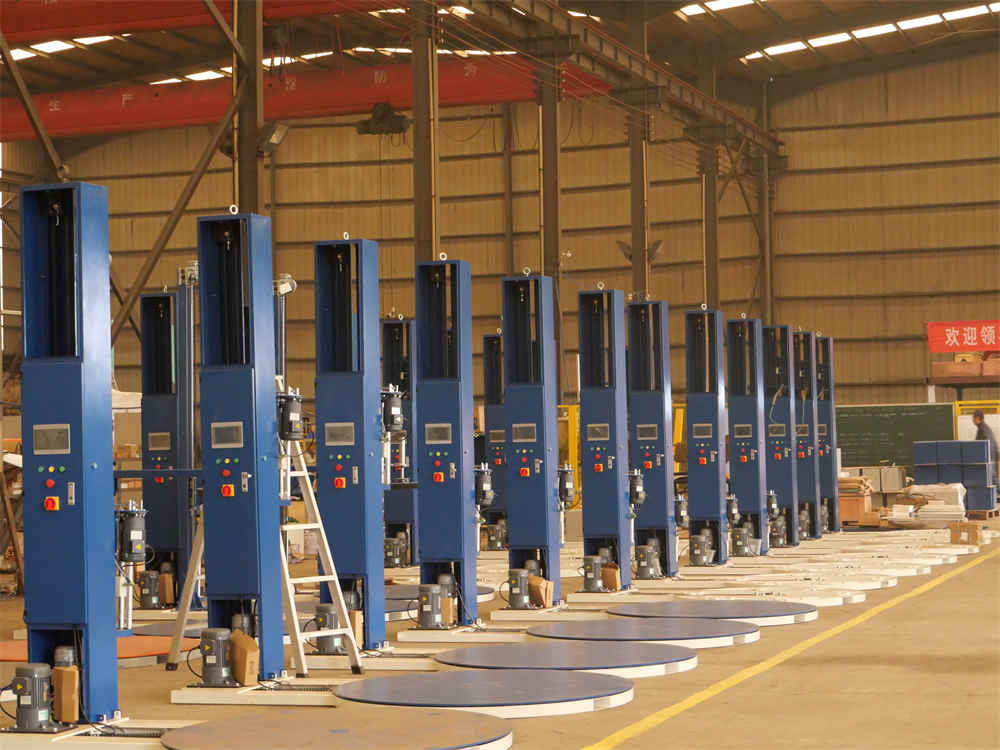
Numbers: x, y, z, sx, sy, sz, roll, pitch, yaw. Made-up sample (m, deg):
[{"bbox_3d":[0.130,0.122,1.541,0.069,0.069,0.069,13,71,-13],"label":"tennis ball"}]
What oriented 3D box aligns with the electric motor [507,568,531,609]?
[{"bbox_3d":[0.153,1.724,16.268,0.169,0.308,0.199,-2,-2,22],"label":"electric motor"}]

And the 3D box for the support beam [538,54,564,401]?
[{"bbox_3d":[1.067,-1.752,38.949,0.380,8.900,0.280,-2,-2,21],"label":"support beam"}]

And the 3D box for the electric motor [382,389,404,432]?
[{"bbox_3d":[-0.713,0.238,13.533,0.149,0.298,0.169,0,-2,-23],"label":"electric motor"}]

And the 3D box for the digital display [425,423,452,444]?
[{"bbox_3d":[-0.449,0.438,14.935,0.205,0.147,0.040,-2,-2,21],"label":"digital display"}]

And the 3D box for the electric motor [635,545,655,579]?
[{"bbox_3d":[1.394,1.808,19.574,0.169,0.308,0.199,-2,-2,22],"label":"electric motor"}]

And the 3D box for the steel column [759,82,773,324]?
[{"bbox_3d":[7.696,-2.561,57.946,0.380,11.530,0.280,-2,-2,21],"label":"steel column"}]

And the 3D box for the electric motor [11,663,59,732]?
[{"bbox_3d":[-2.278,1.562,9.851,0.165,0.315,0.185,-2,-2,22],"label":"electric motor"}]

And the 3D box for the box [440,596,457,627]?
[{"bbox_3d":[-0.374,1.726,14.758,0.095,0.214,0.095,-2,-2,30],"label":"box"}]

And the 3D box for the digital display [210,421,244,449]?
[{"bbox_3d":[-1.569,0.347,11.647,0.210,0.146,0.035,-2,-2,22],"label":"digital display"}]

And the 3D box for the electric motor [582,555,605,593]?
[{"bbox_3d":[0.824,1.767,17.991,0.165,0.315,0.185,-2,-2,22],"label":"electric motor"}]

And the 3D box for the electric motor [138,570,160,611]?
[{"bbox_3d":[-2.998,1.835,17.291,0.165,0.315,0.185,-2,-2,22],"label":"electric motor"}]

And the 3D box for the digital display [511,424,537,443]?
[{"bbox_3d":[0.206,0.475,16.466,0.205,0.147,0.040,-2,-2,21],"label":"digital display"}]

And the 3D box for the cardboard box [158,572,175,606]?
[{"bbox_3d":[-2.787,1.790,16.896,0.100,0.269,0.100,-3,-3,40],"label":"cardboard box"}]

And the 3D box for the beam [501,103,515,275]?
[{"bbox_3d":[0.331,-2.769,60.605,0.220,12.480,0.280,-2,-2,21],"label":"beam"}]

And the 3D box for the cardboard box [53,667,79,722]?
[{"bbox_3d":[-2.147,1.589,10.021,0.135,0.255,0.065,-3,-2,32],"label":"cardboard box"}]

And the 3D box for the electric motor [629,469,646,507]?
[{"bbox_3d":[1.249,1.024,18.399,0.149,0.333,0.169,0,-2,-23],"label":"electric motor"}]

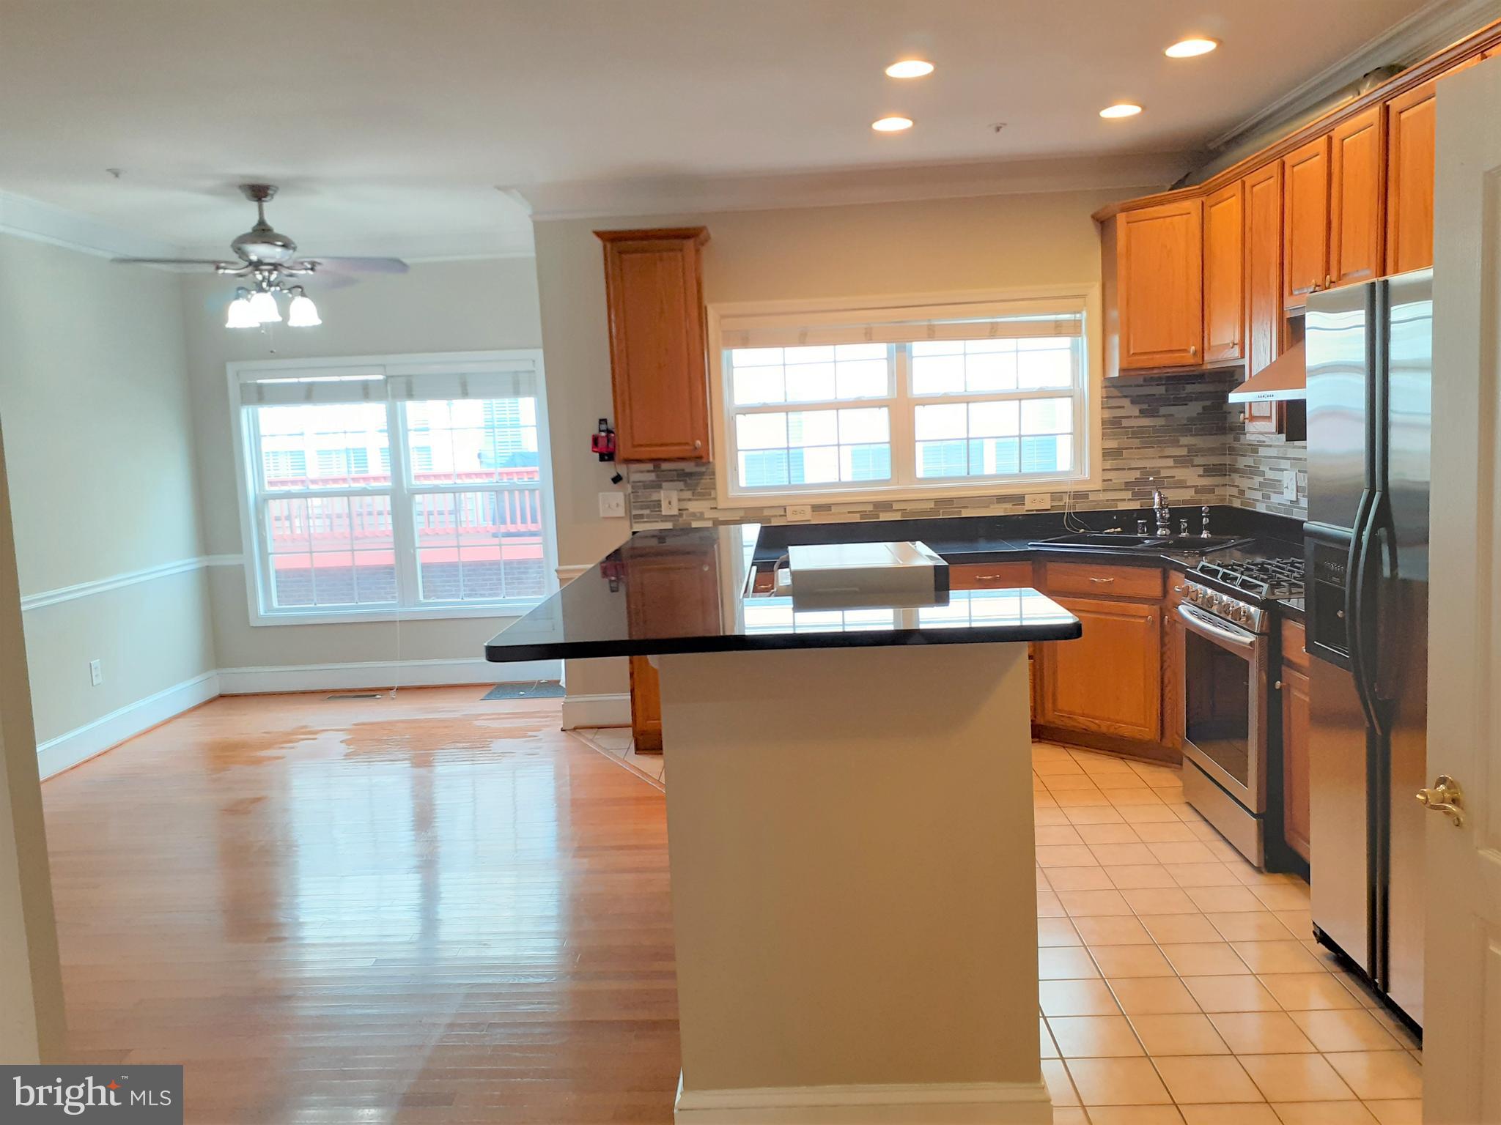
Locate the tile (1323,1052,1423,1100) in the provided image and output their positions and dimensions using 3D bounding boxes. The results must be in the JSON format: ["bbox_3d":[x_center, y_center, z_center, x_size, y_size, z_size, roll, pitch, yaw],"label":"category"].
[{"bbox_3d":[1.466,1.191,2.701,0.200,0.010,0.200,-2,7,2],"label":"tile"}]

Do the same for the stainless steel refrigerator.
[{"bbox_3d":[1.834,0.230,2.746,0.760,1.790,0.890,-2,7,2],"label":"stainless steel refrigerator"}]

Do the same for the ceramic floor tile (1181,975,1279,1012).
[{"bbox_3d":[1.278,1.152,3.114,0.200,0.010,0.200,-2,7,2],"label":"ceramic floor tile"}]

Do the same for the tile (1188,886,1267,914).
[{"bbox_3d":[1.482,1.056,3.654,0.199,0.010,0.199,-2,6,3],"label":"tile"}]

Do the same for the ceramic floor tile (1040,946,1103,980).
[{"bbox_3d":[0.870,1.135,3.310,0.200,0.010,0.200,-2,6,2],"label":"ceramic floor tile"}]

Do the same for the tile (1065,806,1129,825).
[{"bbox_3d":[1.288,0.955,4.390,0.197,0.010,0.192,-2,7,2],"label":"tile"}]

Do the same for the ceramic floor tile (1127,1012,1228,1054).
[{"bbox_3d":[1.058,1.173,2.898,0.200,0.010,0.200,-2,6,2],"label":"ceramic floor tile"}]

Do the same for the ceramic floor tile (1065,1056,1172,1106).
[{"bbox_3d":[0.838,1.190,2.673,0.197,0.010,0.192,-2,7,2],"label":"ceramic floor tile"}]

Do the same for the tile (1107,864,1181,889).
[{"bbox_3d":[1.289,1.042,3.863,0.199,0.010,0.199,-2,6,3],"label":"tile"}]

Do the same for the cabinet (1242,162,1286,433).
[{"bbox_3d":[2.202,-1.046,4.680,0.326,1.087,0.397,-2,7,2],"label":"cabinet"}]

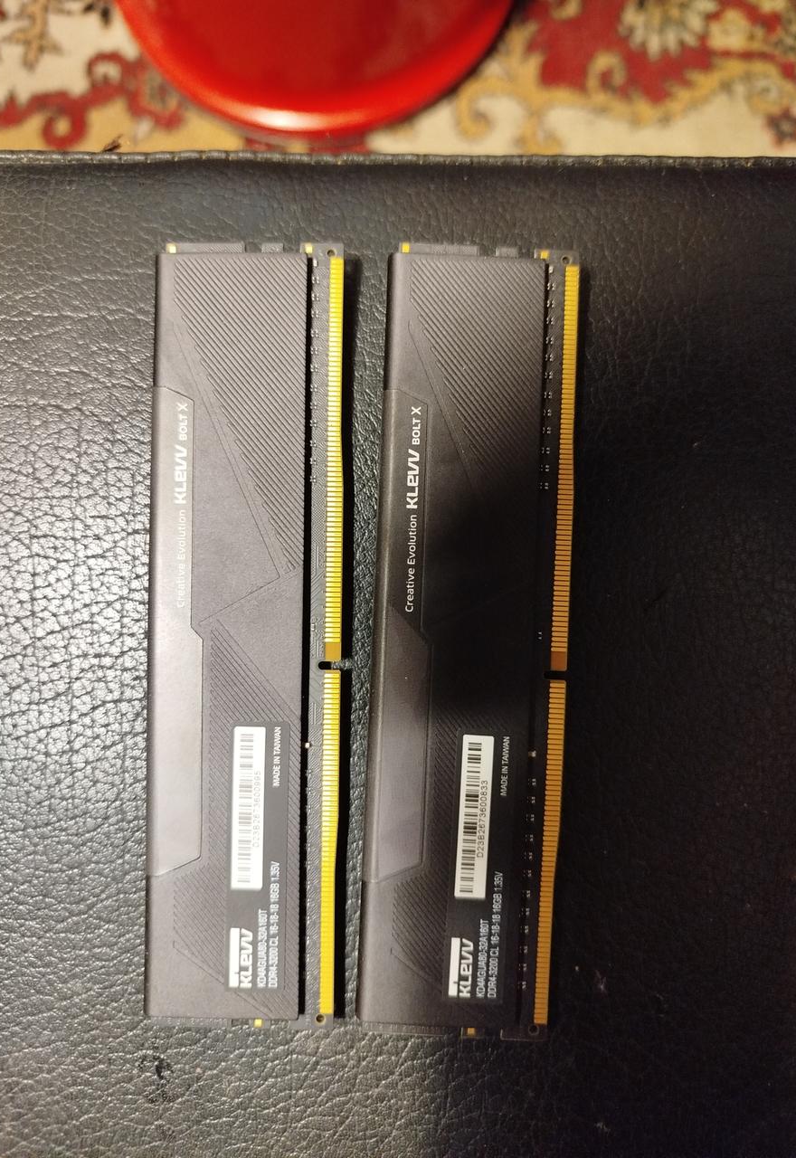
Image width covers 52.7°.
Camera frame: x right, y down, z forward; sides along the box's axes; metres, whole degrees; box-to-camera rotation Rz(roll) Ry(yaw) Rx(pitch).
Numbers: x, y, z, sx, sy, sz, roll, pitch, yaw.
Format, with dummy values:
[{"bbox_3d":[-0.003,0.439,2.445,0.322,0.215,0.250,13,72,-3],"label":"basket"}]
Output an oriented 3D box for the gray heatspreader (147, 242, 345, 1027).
[{"bbox_3d":[-0.026,0.009,0.137,0.032,0.007,0.133,1,89,2],"label":"gray heatspreader"}]

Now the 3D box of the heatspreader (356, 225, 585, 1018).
[{"bbox_3d":[0.012,0.010,0.136,0.032,0.007,0.133,3,89,1],"label":"heatspreader"}]

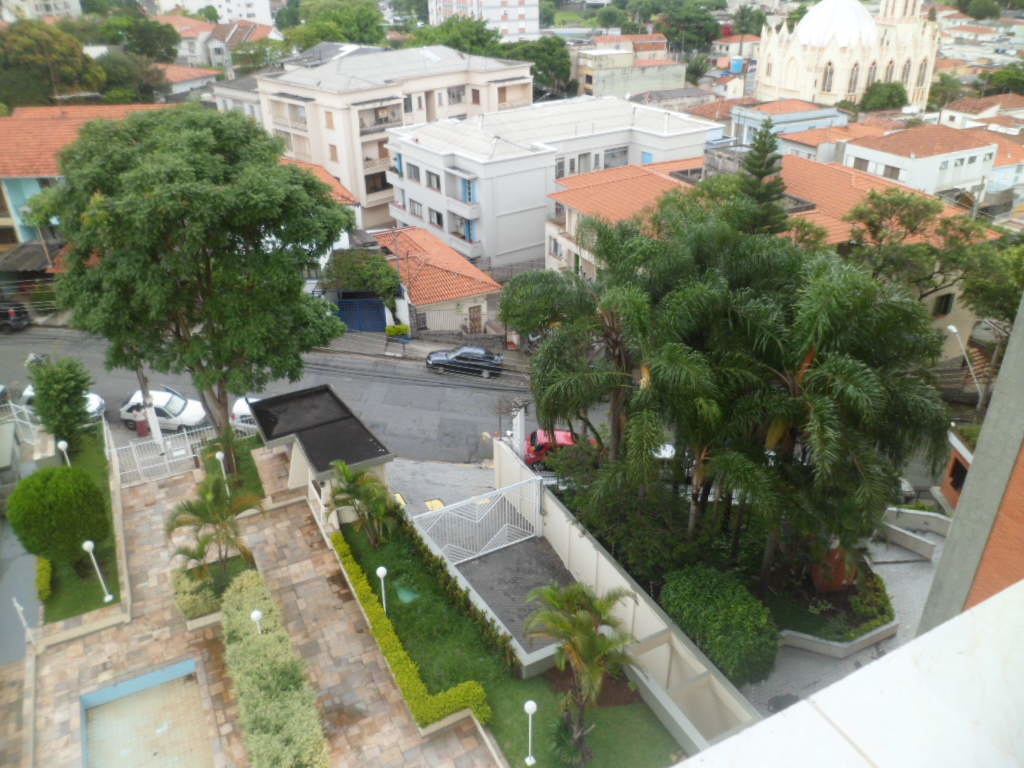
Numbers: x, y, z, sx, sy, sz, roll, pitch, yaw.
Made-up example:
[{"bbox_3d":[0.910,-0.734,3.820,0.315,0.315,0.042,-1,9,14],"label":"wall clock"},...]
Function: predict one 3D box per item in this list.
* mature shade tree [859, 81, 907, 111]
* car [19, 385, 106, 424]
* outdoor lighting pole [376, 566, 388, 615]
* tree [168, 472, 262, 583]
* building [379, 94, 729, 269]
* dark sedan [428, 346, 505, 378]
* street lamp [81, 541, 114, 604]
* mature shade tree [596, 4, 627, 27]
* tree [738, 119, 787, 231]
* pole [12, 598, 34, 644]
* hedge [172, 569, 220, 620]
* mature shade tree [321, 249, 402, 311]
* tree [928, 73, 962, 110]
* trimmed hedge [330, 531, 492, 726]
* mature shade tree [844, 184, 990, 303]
[{"bbox_3d":[68.861,-52.624,142.956,8.600,6.800,8.000,-1,29,0],"label":"mature shade tree"},{"bbox_3d":[-21.599,0.995,37.334,3.950,1.420,1.650,6,28,-1],"label":"car"},{"bbox_3d":[-3.990,6.487,23.798,0.330,2.220,0.330,-15,32,-24],"label":"outdoor lighting pole"},{"bbox_3d":[-9.753,5.108,25.272,2.900,3.400,2.800,-1,29,0],"label":"tree"},{"bbox_3d":[3.139,-17.011,63.222,22.800,8.500,16.200,-19,34,-29],"label":"building"},{"bbox_3d":[-2.472,-1.433,42.542,4.120,1.420,1.660,5,29,-1],"label":"dark sedan"},{"bbox_3d":[-13.479,6.078,24.959,0.330,2.467,0.330,-2,29,0],"label":"street lamp"},{"bbox_3d":[30.416,-111.940,235.192,9.000,7.500,8.500,-2,29,0],"label":"mature shade tree"},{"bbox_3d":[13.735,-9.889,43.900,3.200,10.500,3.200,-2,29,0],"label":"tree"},{"bbox_3d":[-14.962,7.237,23.544,0.180,1.891,0.180,-2,29,0],"label":"pole"},{"bbox_3d":[-10.329,6.837,25.369,1.400,0.750,1.900,-15,32,-24],"label":"hedge"},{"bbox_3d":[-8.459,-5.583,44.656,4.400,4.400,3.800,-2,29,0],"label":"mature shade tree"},{"bbox_3d":[81.796,-55.491,146.786,6.500,7.395,6.500,13,32,24],"label":"tree"},{"bbox_3d":[-3.530,7.402,24.527,2.000,0.600,9.450,-15,31,-23],"label":"trimmed hedge"},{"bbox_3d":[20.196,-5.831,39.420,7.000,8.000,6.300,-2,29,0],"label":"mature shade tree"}]

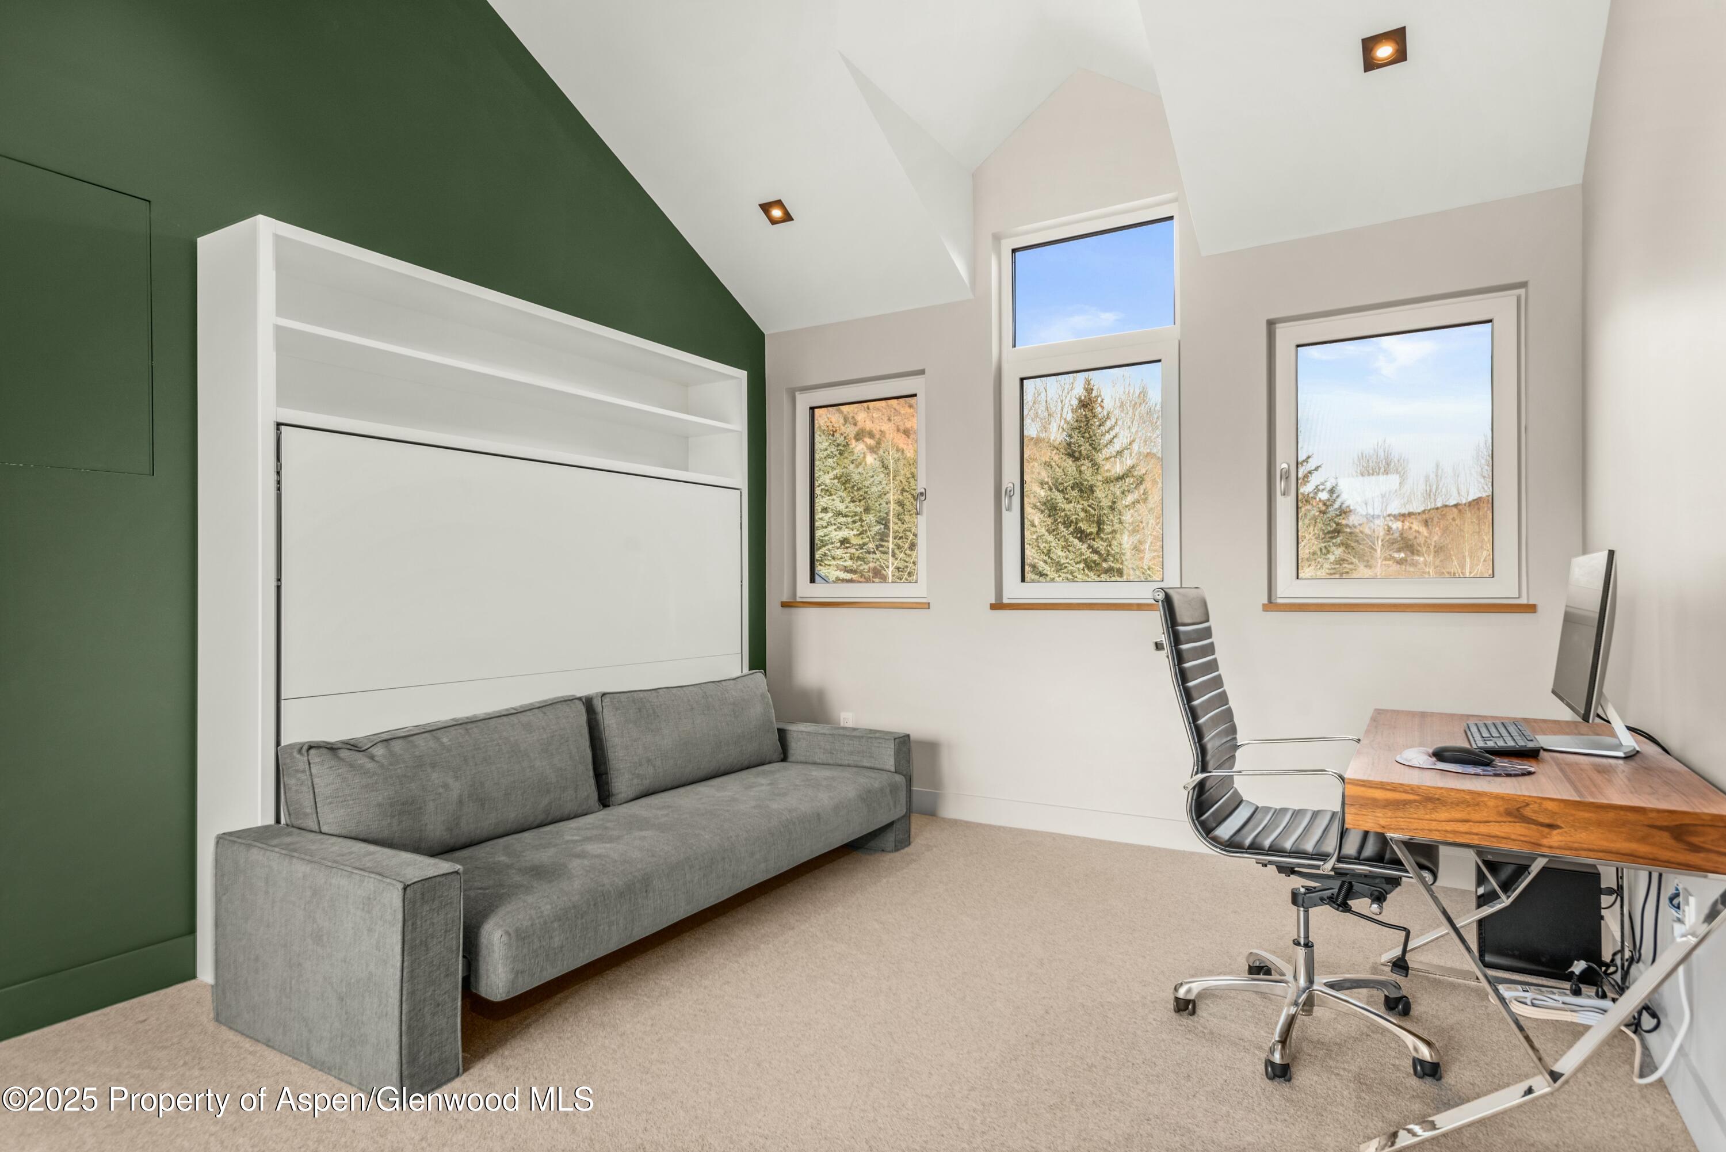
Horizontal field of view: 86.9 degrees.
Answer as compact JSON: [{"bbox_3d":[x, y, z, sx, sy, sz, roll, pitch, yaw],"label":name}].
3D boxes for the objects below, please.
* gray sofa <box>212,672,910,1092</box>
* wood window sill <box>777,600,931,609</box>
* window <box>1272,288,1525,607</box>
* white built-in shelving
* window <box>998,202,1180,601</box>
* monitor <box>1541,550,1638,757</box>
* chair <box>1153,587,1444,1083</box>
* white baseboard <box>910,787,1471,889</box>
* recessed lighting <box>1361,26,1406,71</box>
[{"bbox_3d":[-0.732,0.792,3.157,0.819,0.740,2.333,-1,-1,31],"label":"gray sofa"},{"bbox_3d":[-0.032,0.157,4.708,0.889,0.030,0.136,-1,-1,31],"label":"wood window sill"},{"bbox_3d":[2.052,-0.472,3.529,0.840,1.147,0.090,-1,-1,31],"label":"window"},{"bbox_3d":[-1.229,0.100,3.439,0.345,2.133,2.103,-1,-1,31],"label":"white built-in shelving"},{"bbox_3d":[1.028,-0.748,4.145,0.839,1.720,0.090,-1,-1,31],"label":"window"},{"bbox_3d":[1.763,0.182,2.236,0.192,0.463,0.588,-1,-1,31],"label":"monitor"},{"bbox_3d":[1.110,0.587,2.321,0.593,1.119,0.644,-1,-1,31],"label":"chair"},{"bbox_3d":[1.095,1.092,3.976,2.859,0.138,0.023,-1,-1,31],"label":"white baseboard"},{"bbox_3d":[1.662,-1.680,2.901,0.119,0.025,0.119,-1,-27,31],"label":"recessed lighting"}]

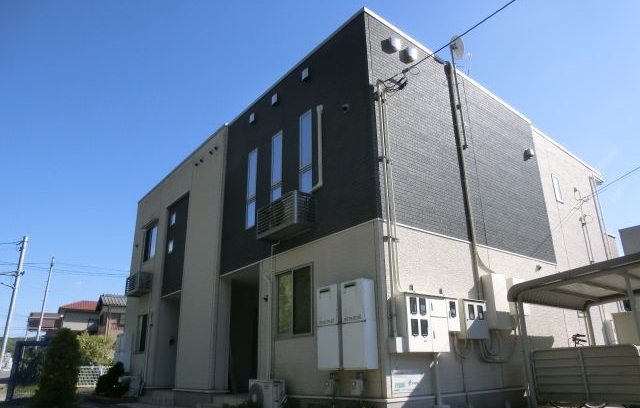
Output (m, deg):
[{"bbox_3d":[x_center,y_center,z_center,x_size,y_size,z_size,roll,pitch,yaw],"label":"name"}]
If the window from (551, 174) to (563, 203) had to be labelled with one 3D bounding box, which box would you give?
[{"bbox_3d":[6.046,-0.375,11.293,0.370,0.740,0.100,14,-25,-36],"label":"window"}]

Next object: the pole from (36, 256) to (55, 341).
[{"bbox_3d":[-12.942,5.483,20.577,0.180,6.175,0.180,15,-25,-37],"label":"pole"}]

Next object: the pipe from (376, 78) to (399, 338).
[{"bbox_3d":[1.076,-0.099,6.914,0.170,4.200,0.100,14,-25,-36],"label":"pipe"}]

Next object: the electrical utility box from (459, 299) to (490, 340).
[{"bbox_3d":[2.505,1.923,7.307,0.610,0.620,0.190,14,-25,-36],"label":"electrical utility box"}]

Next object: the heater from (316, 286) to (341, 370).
[{"bbox_3d":[0.217,1.955,7.015,0.240,1.240,0.508,15,-25,-37],"label":"heater"}]

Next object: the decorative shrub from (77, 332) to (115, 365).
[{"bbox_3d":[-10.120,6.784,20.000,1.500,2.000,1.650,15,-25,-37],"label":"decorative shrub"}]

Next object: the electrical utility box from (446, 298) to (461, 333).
[{"bbox_3d":[2.017,1.753,6.952,0.300,0.490,0.190,14,-25,-36],"label":"electrical utility box"}]

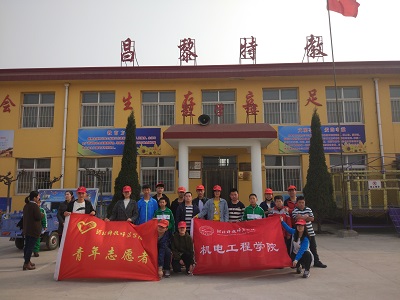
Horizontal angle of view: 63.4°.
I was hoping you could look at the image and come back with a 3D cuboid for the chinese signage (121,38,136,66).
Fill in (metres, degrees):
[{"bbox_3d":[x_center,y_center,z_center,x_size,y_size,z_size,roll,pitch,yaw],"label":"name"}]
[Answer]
[{"bbox_3d":[-3.831,-5.246,17.372,0.797,1.622,0.250,-1,-7,2],"label":"chinese signage"}]

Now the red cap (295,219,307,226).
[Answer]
[{"bbox_3d":[1.923,1.381,6.179,0.200,0.140,0.260,-3,-7,17],"label":"red cap"}]

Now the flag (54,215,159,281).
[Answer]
[{"bbox_3d":[-1.735,1.820,6.053,1.920,1.190,0.250,-1,-7,1],"label":"flag"}]

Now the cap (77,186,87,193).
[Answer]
[{"bbox_3d":[-2.297,0.771,6.270,0.185,0.125,0.250,1,-7,-13],"label":"cap"}]

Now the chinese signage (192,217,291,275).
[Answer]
[{"bbox_3d":[0.836,1.850,6.340,1.975,1.042,0.200,0,-7,-7],"label":"chinese signage"}]

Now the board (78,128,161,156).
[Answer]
[{"bbox_3d":[-4.006,-0.403,16.108,4.183,1.345,0.080,-1,-7,2],"label":"board"}]

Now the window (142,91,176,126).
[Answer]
[{"bbox_3d":[-2.148,-2.145,16.764,1.778,1.859,0.150,-1,-7,2],"label":"window"}]

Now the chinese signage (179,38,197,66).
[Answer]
[{"bbox_3d":[-0.637,-5.233,17.243,1.042,1.519,0.250,-1,-7,2],"label":"chinese signage"}]

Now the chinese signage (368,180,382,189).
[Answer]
[{"bbox_3d":[6.536,1.301,12.062,0.464,0.326,0.030,-1,-7,2],"label":"chinese signage"}]

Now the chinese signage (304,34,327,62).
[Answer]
[{"bbox_3d":[6.101,-5.317,16.985,1.191,1.543,0.250,-1,-7,2],"label":"chinese signage"}]

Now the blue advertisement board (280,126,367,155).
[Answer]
[{"bbox_3d":[5.926,-0.516,15.694,4.139,1.321,0.080,-1,-7,2],"label":"blue advertisement board"}]

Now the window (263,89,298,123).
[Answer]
[{"bbox_3d":[4.063,-2.178,16.117,1.741,1.824,0.150,-1,-7,2],"label":"window"}]

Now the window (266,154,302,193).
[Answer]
[{"bbox_3d":[4.186,1.187,16.093,1.778,1.859,0.150,-1,-7,2],"label":"window"}]

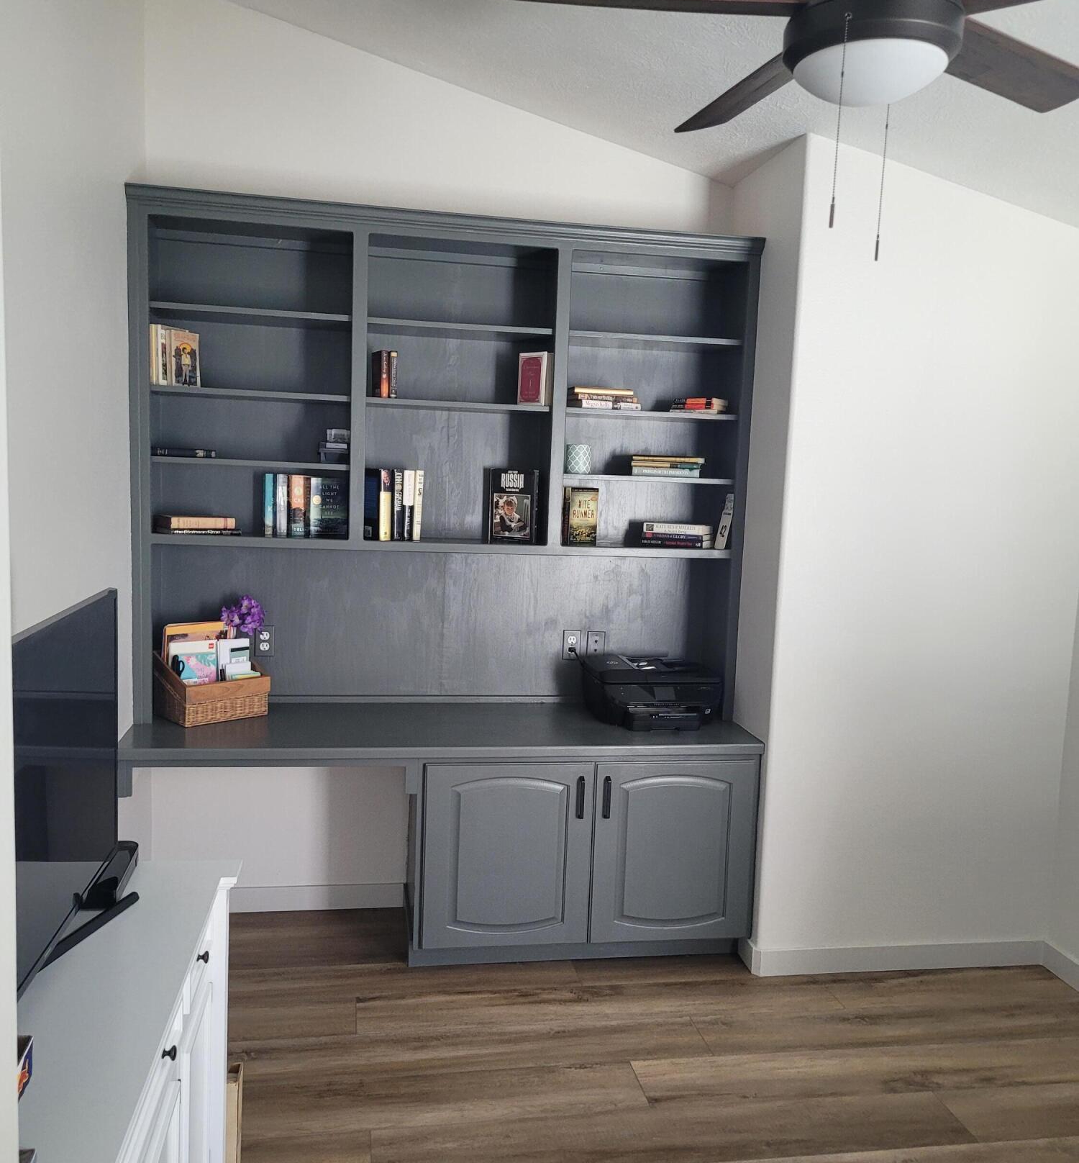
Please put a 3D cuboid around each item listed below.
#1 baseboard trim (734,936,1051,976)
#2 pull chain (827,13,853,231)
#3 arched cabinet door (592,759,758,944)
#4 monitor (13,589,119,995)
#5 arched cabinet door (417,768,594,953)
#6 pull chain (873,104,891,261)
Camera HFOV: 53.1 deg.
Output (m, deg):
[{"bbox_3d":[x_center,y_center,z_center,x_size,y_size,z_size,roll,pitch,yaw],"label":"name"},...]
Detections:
[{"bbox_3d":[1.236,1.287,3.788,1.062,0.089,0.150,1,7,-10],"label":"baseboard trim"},{"bbox_3d":[0.475,-0.727,1.710,0.012,0.325,0.012,1,7,-10],"label":"pull chain"},{"bbox_3d":[0.454,0.906,3.627,0.559,0.616,0.022,1,7,-10],"label":"arched cabinet door"},{"bbox_3d":[-0.797,0.326,1.693,0.060,0.515,0.900,1,7,-9],"label":"monitor"},{"bbox_3d":[-0.101,0.891,3.528,0.555,0.613,0.022,1,7,-10],"label":"arched cabinet door"},{"bbox_3d":[0.625,-0.742,1.965,0.012,0.310,0.012,1,7,-10],"label":"pull chain"}]

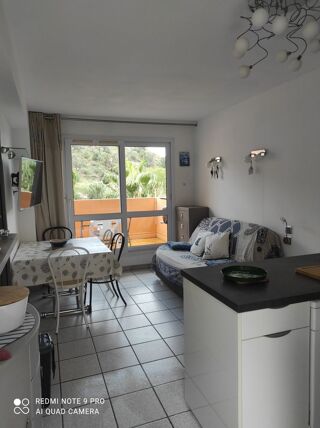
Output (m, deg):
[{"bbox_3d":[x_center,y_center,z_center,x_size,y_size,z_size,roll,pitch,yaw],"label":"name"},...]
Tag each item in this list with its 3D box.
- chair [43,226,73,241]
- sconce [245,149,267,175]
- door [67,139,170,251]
[{"bbox_3d":[-1.417,0.647,4.367,0.412,0.880,0.515,-4,6,-20],"label":"chair"},{"bbox_3d":[1.193,-0.664,3.858,0.109,0.312,0.312,-4,6,-20],"label":"sconce"},{"bbox_3d":[-0.608,-0.283,5.165,1.775,1.903,0.103,-4,6,-20],"label":"door"}]

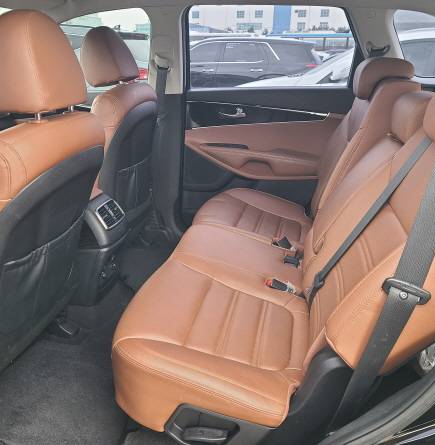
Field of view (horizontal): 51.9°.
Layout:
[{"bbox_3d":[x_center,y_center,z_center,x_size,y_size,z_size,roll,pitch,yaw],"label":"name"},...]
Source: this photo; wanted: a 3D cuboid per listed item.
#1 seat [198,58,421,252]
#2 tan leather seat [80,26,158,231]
[{"bbox_3d":[0.315,-0.244,1.786,0.790,0.790,0.460,4,22,11],"label":"seat"},{"bbox_3d":[-0.632,-0.274,1.885,0.730,1.020,0.520,4,22,11],"label":"tan leather seat"}]

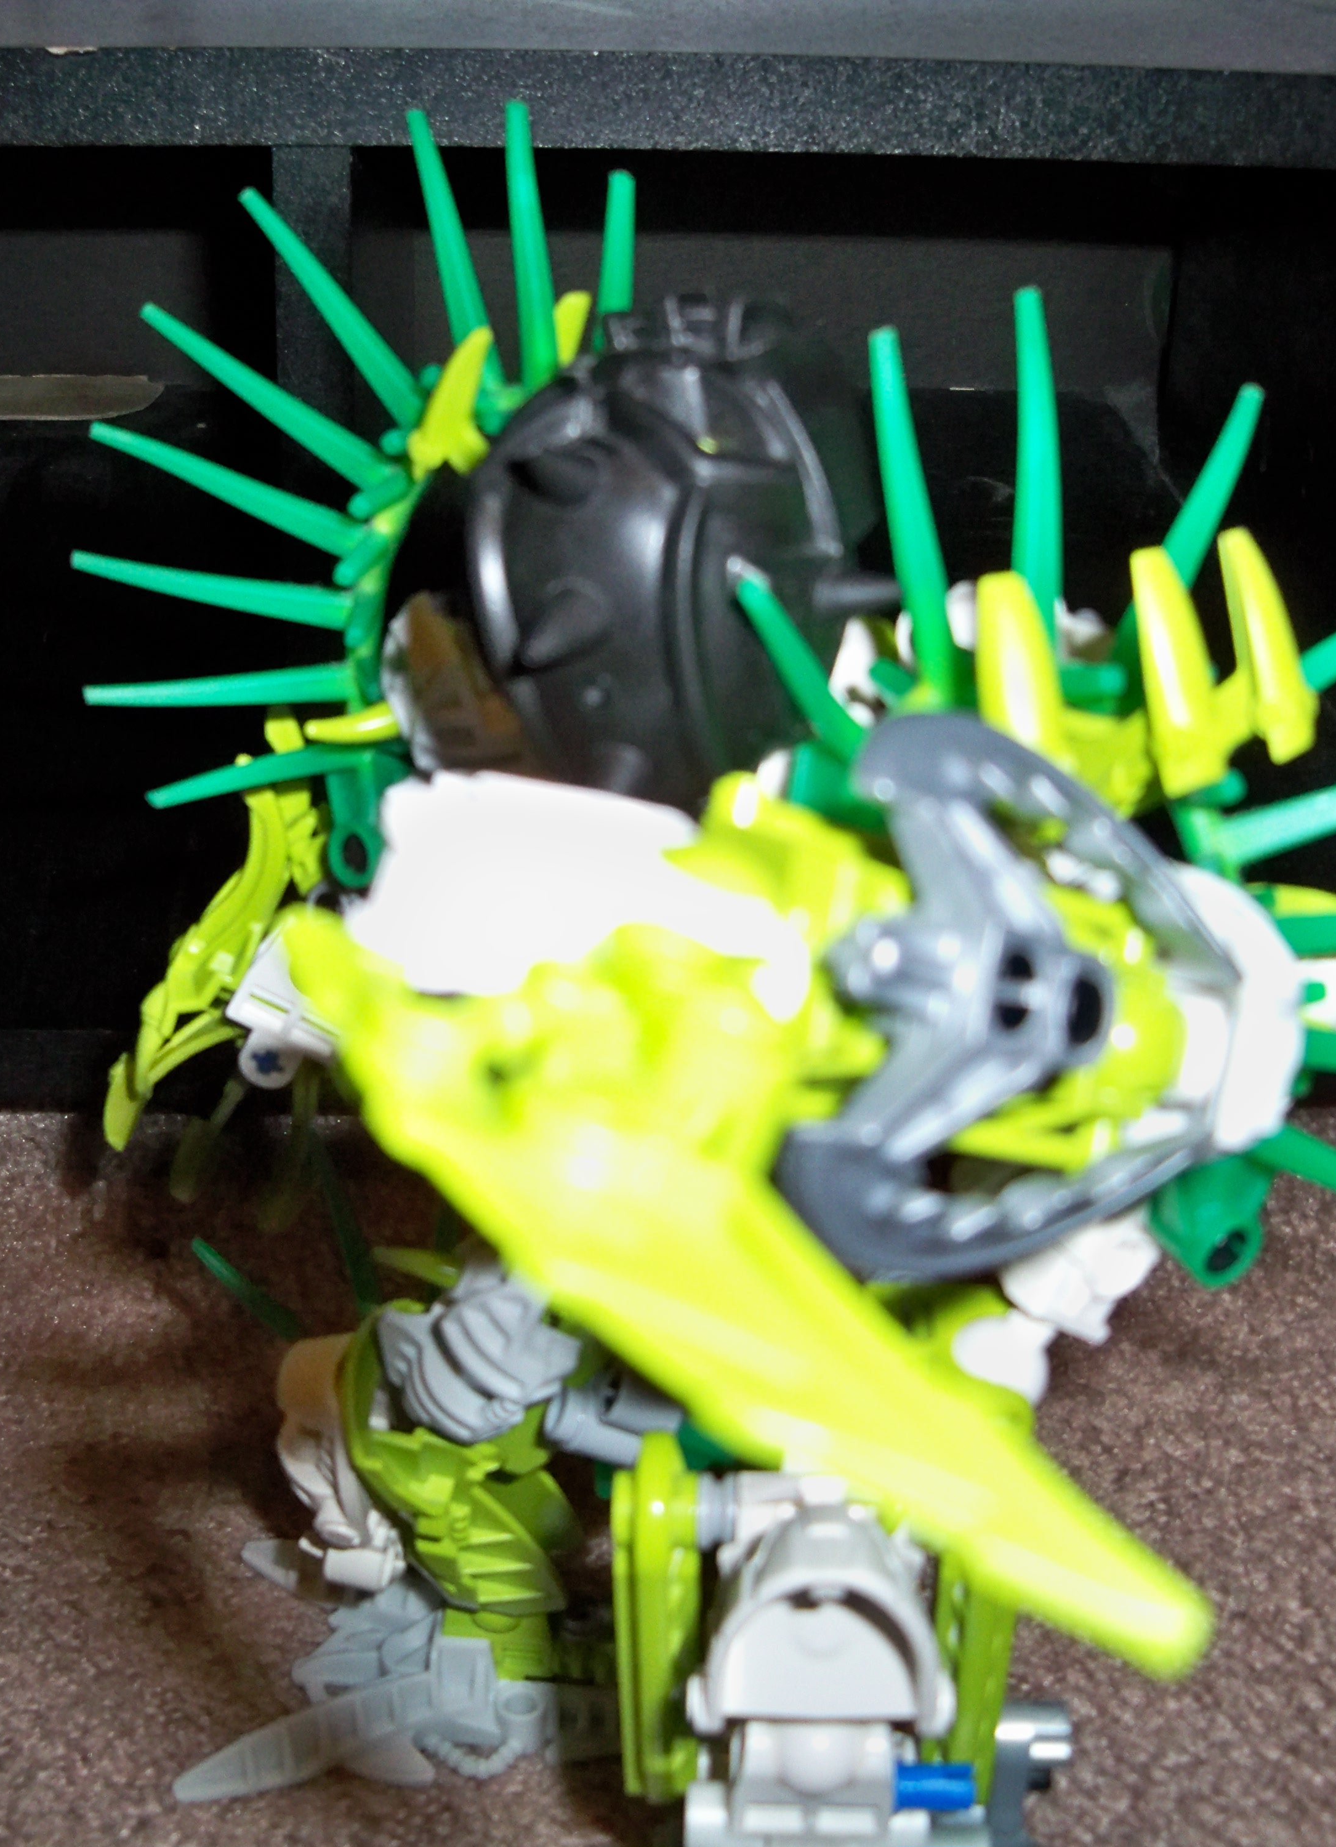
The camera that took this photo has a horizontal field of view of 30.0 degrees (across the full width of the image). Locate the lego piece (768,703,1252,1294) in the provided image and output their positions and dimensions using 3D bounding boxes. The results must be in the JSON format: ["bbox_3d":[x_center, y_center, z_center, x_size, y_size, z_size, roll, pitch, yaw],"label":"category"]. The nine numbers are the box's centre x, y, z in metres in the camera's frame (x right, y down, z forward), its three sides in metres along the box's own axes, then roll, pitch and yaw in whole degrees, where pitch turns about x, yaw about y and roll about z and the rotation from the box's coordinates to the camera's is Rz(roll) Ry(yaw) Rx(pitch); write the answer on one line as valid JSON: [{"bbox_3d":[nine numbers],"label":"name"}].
[{"bbox_3d":[0.026,0.005,0.188,0.026,0.039,0.022,10,4,39],"label":"lego piece"}]

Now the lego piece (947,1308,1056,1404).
[{"bbox_3d":[0.029,0.038,0.220,0.010,0.009,0.009,-10,29,-22],"label":"lego piece"}]

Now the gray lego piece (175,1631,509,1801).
[{"bbox_3d":[-0.044,0.107,0.336,0.045,0.014,0.019,-6,28,-13],"label":"gray lego piece"}]

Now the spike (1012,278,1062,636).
[{"bbox_3d":[0.031,-0.039,0.212,0.005,0.005,0.036,1,72,0],"label":"spike"}]

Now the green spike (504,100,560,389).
[{"bbox_3d":[-0.015,-0.074,0.272,0.005,0.031,0.004,-5,29,-2],"label":"green spike"}]

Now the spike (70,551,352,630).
[{"bbox_3d":[-0.053,-0.039,0.290,0.034,0.005,0.004,11,6,5],"label":"spike"}]

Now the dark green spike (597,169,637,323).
[{"bbox_3d":[-0.006,-0.070,0.272,0.004,0.024,0.004,5,30,0],"label":"dark green spike"}]

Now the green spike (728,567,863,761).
[{"bbox_3d":[0.011,-0.020,0.193,0.004,0.004,0.024,-36,54,6],"label":"green spike"}]

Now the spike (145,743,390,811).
[{"bbox_3d":[-0.047,-0.017,0.290,0.027,0.004,0.004,-11,0,-13],"label":"spike"}]

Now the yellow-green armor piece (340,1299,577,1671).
[{"bbox_3d":[-0.031,0.084,0.366,0.024,0.052,0.023,-26,29,-12],"label":"yellow-green armor piece"}]

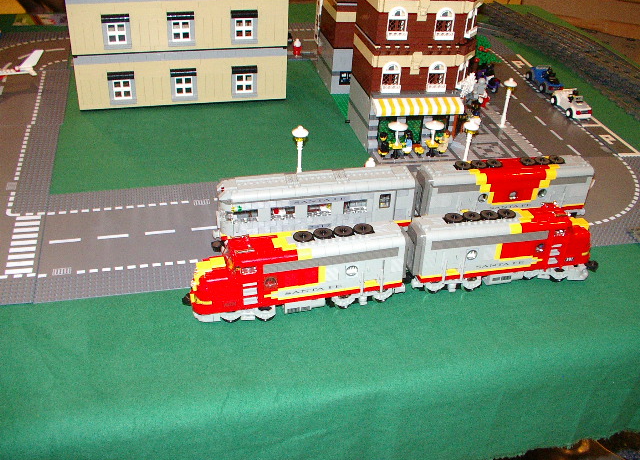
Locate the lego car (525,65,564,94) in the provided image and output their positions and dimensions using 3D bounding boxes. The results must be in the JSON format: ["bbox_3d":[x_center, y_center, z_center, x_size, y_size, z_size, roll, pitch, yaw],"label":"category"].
[{"bbox_3d":[0.488,-0.330,1.510,0.042,0.040,0.091,-4,35,-11],"label":"lego car"}]

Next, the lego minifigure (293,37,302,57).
[{"bbox_3d":[-0.050,-0.406,1.567,0.023,0.042,0.015,-5,35,-13],"label":"lego minifigure"}]

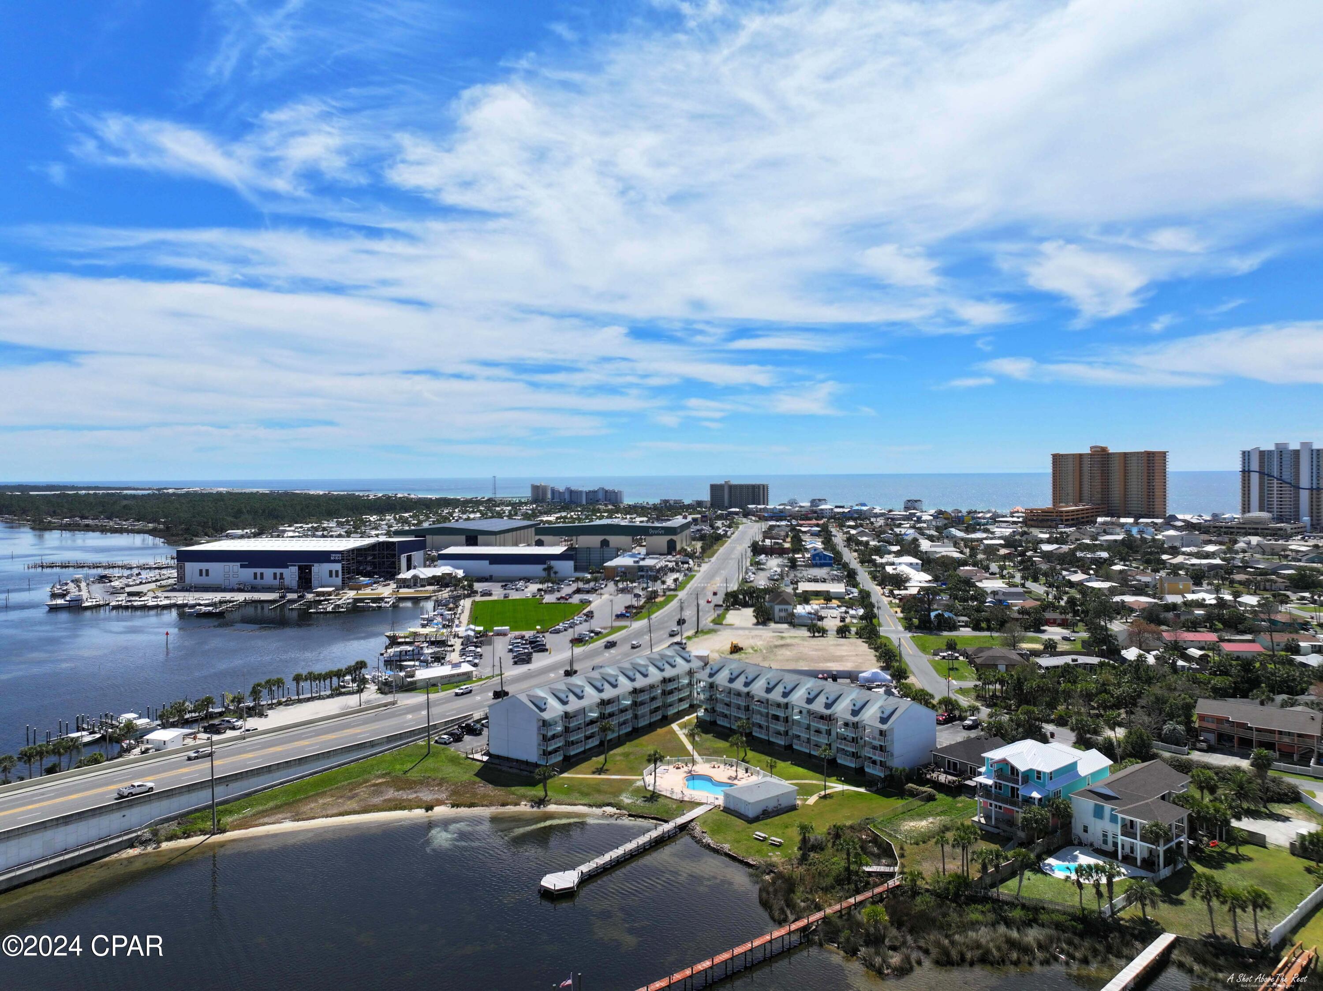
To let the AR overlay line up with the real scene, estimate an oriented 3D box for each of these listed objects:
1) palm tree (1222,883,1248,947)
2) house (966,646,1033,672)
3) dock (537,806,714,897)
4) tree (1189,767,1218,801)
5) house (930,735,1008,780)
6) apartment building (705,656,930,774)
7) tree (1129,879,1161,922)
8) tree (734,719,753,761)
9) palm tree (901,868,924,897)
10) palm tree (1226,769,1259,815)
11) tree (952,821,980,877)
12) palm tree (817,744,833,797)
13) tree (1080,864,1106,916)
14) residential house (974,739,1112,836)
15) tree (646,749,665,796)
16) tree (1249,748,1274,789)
[{"bbox_3d":[65.640,48.020,104.720,2.980,6.820,2.980,-1,1,0],"label":"palm tree"},{"bbox_3d":[94.460,45.282,256.253,13.800,5.600,17.000,0,1,11],"label":"house"},{"bbox_3d":[-3.517,52.314,137.877,5.500,1.900,37.500,1,2,39],"label":"dock"},{"bbox_3d":[86.330,46.400,146.030,4.470,5.630,4.470,-1,1,0],"label":"tree"},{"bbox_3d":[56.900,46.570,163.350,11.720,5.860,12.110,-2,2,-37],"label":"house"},{"bbox_3d":[29.753,43.756,187.647,15.200,13.300,52.050,-2,2,-38],"label":"apartment building"},{"bbox_3d":[58.480,49.030,111.060,3.770,4.610,3.770,-1,1,0],"label":"tree"},{"bbox_3d":[17.059,49.533,187.059,3.376,7.217,3.376,-1,1,0],"label":"tree"},{"bbox_3d":[34.771,53.374,126.402,2.994,3.672,2.994,-1,1,0],"label":"palm tree"},{"bbox_3d":[93.629,47.606,147.980,4.900,6.558,4.900,0,1,0],"label":"palm tree"},{"bbox_3d":[40.630,47.480,122.100,3.540,7.480,3.540,-1,1,0],"label":"tree"},{"bbox_3d":[29.139,49.046,163.170,2.854,9.174,2.854,-1,1,0],"label":"palm tree"},{"bbox_3d":[54.316,49.242,114.398,2.800,6.387,2.800,0,1,0],"label":"tree"},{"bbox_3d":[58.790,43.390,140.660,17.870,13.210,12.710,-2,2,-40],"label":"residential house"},{"bbox_3d":[-1.247,49.864,165.027,3.351,8.004,3.351,-1,1,0],"label":"tree"},{"bbox_3d":[102.513,48.175,156.028,3.962,9.926,3.962,-1,1,0],"label":"tree"}]

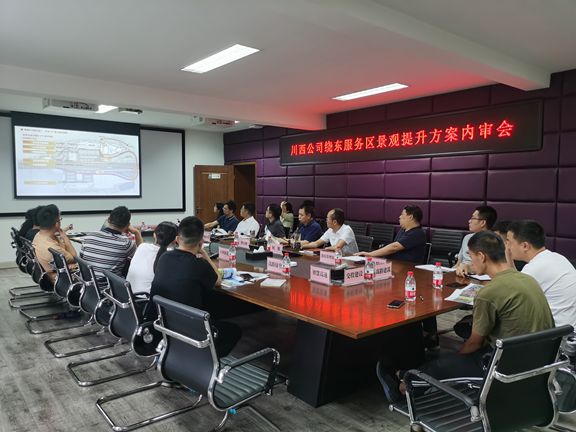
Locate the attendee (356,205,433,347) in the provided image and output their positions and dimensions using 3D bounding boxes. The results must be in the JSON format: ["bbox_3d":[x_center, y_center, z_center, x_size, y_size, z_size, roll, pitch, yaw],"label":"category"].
[{"bbox_3d":[1.112,0.546,4.709,0.880,1.290,0.600,0,3,-15],"label":"attendee"}]

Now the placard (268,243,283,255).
[{"bbox_3d":[-0.132,0.354,4.881,0.060,0.112,0.240,-2,4,-39],"label":"placard"}]

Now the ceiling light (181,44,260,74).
[{"bbox_3d":[-0.777,-1.742,4.993,0.280,0.060,1.210,-2,4,-39],"label":"ceiling light"}]

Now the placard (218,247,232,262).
[{"bbox_3d":[-0.599,0.378,4.393,0.060,0.112,0.240,-2,4,-39],"label":"placard"}]

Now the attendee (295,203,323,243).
[{"bbox_3d":[0.201,0.501,6.237,0.760,1.290,0.550,0,3,-19],"label":"attendee"}]

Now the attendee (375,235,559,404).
[{"bbox_3d":[0.986,0.693,2.565,0.550,1.240,0.930,-3,4,-43],"label":"attendee"}]

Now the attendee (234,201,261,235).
[{"bbox_3d":[-0.697,0.438,7.296,0.760,1.280,0.550,0,3,-11],"label":"attendee"}]

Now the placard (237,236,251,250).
[{"bbox_3d":[-0.514,0.324,5.342,0.060,0.112,0.240,-2,4,-39],"label":"placard"}]

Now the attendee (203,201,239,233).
[{"bbox_3d":[-1.053,0.394,7.288,0.800,1.260,0.620,-1,4,-23],"label":"attendee"}]

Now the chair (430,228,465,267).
[{"bbox_3d":[1.985,0.696,6.121,0.600,0.950,0.550,-2,4,-39],"label":"chair"}]

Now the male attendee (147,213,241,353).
[{"bbox_3d":[-0.602,0.651,3.122,0.550,1.280,0.740,2,3,24],"label":"male attendee"}]

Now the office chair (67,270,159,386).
[{"bbox_3d":[-0.941,0.823,3.045,0.600,0.890,0.540,-2,4,-39],"label":"office chair"}]

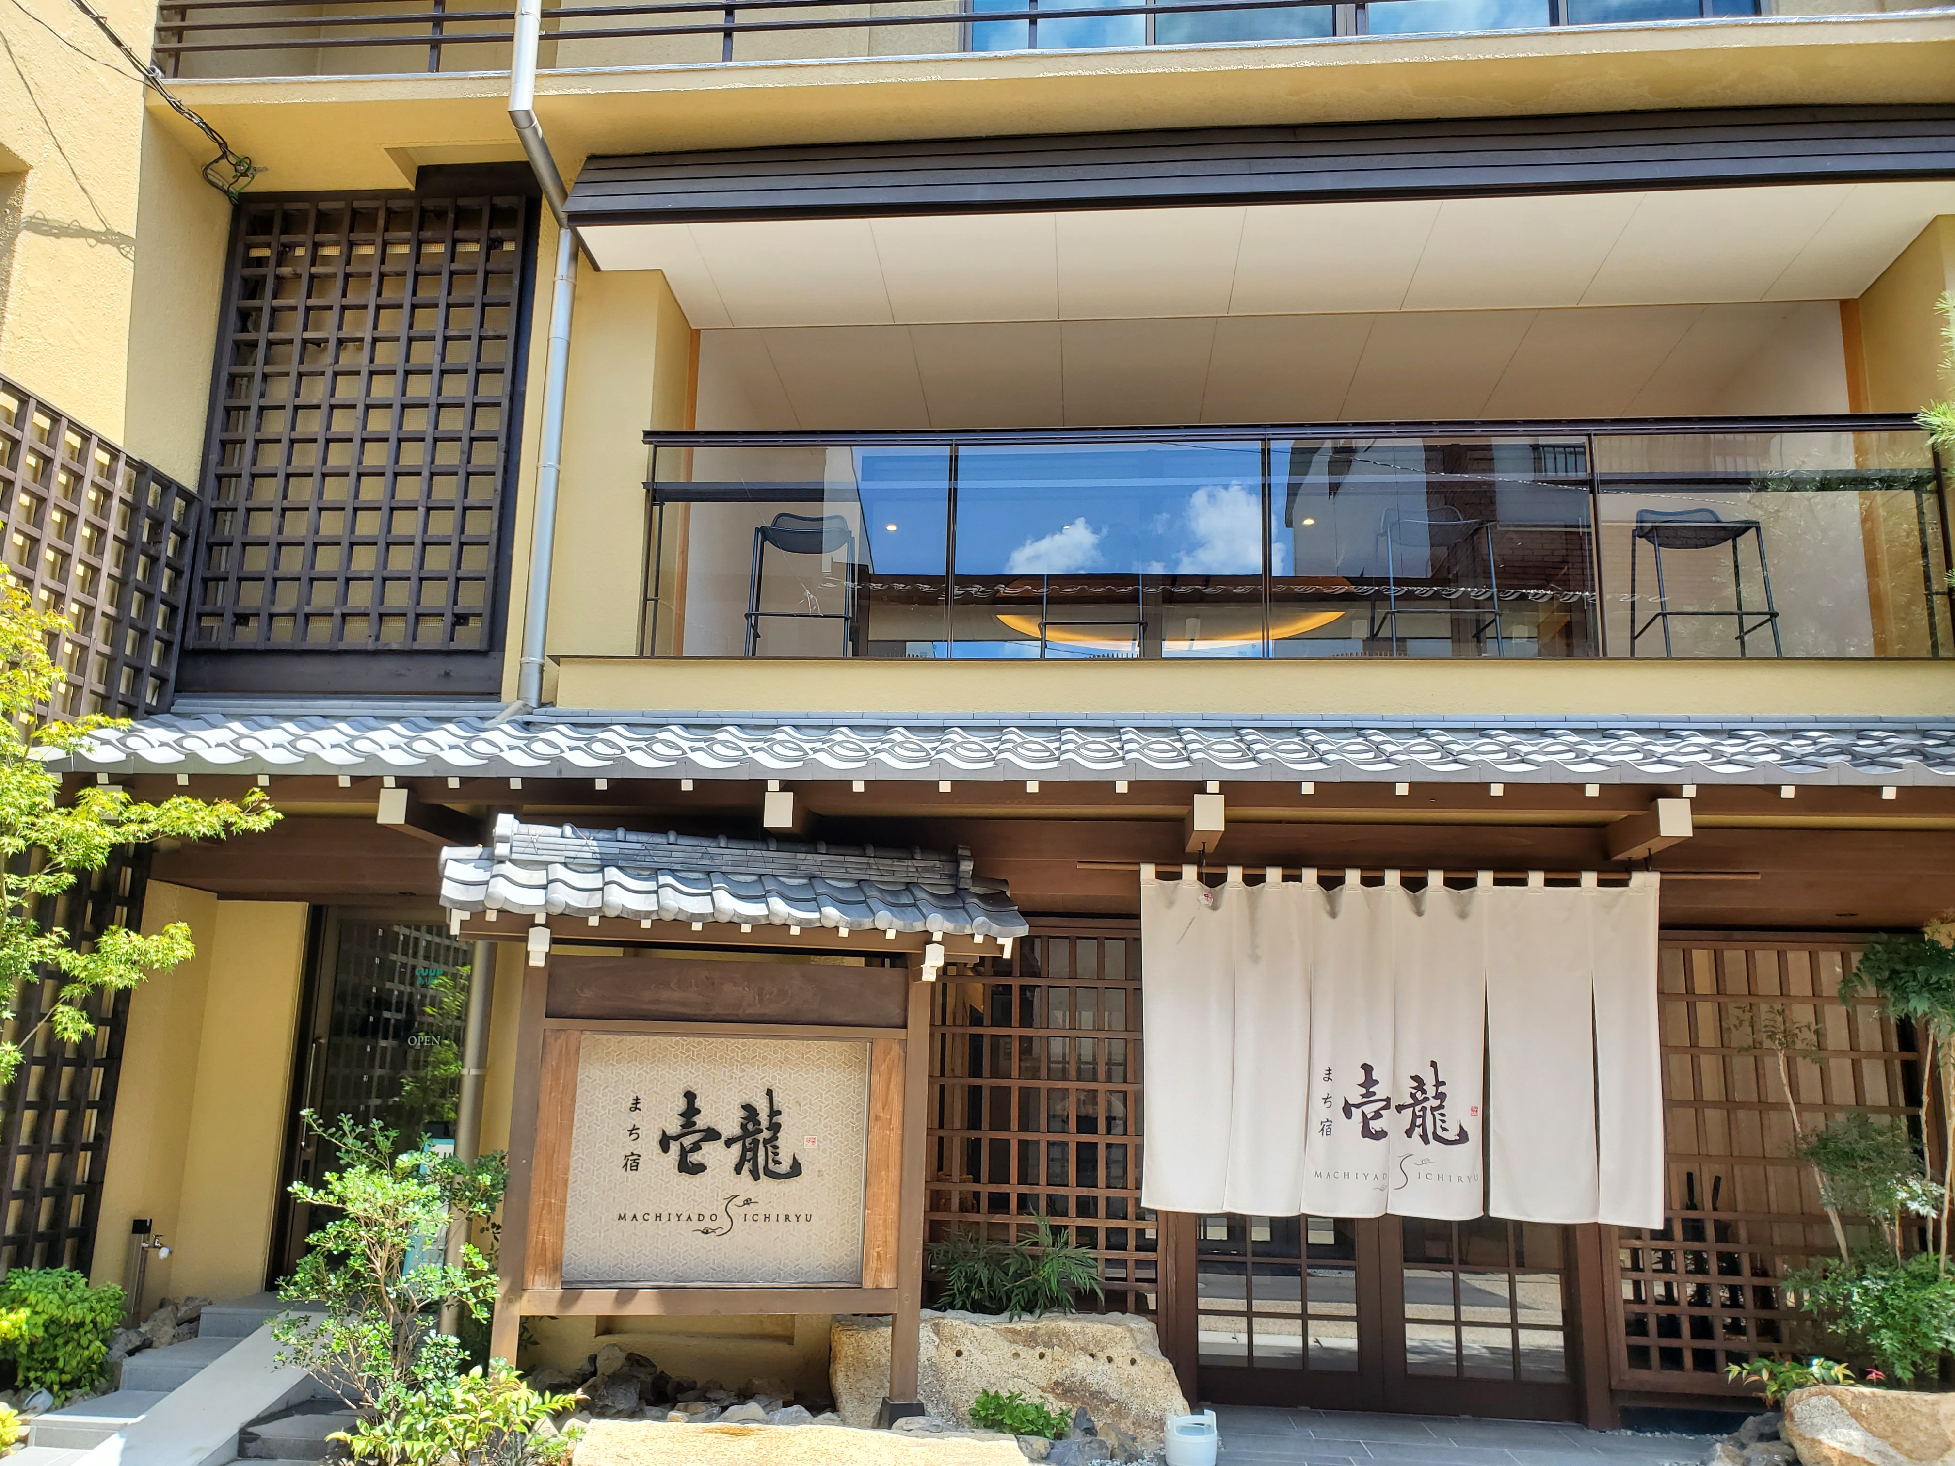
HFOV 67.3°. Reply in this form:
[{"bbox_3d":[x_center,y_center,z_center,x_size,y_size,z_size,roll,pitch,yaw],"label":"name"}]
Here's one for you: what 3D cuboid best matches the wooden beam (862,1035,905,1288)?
[{"bbox_3d":[-0.359,1.698,5.786,0.140,0.940,0.050,4,-12,-11],"label":"wooden beam"}]

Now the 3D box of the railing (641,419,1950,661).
[{"bbox_3d":[1.231,-0.820,6.268,5.466,1.043,0.080,0,-10,6],"label":"railing"}]

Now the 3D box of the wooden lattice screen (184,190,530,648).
[{"bbox_3d":[-2.919,-1.496,7.016,1.482,2.305,0.070,0,-10,6],"label":"wooden lattice screen"}]

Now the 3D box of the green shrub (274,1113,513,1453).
[{"bbox_3d":[-2.009,1.934,5.164,0.760,1.120,0.660,0,-11,6],"label":"green shrub"}]

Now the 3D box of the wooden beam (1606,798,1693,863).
[{"bbox_3d":[2.651,0.382,5.816,0.115,0.145,0.640,0,-11,6],"label":"wooden beam"}]

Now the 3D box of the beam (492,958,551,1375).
[{"bbox_3d":[-1.585,1.530,5.115,0.087,1.480,0.090,3,-10,-9],"label":"beam"}]

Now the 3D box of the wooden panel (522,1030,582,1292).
[{"bbox_3d":[-1.480,1.485,5.127,0.126,0.859,0.045,3,-10,-9],"label":"wooden panel"}]

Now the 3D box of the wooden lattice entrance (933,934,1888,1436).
[{"bbox_3d":[2.004,2.006,6.853,4.500,2.220,0.200,0,-11,6],"label":"wooden lattice entrance"}]

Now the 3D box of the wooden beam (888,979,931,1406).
[{"bbox_3d":[-0.251,1.792,5.822,0.105,1.660,0.105,4,-12,-11],"label":"wooden beam"}]

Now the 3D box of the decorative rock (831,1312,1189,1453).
[{"bbox_3d":[0.145,2.691,6.185,1.420,0.480,0.520,0,-11,6],"label":"decorative rock"}]

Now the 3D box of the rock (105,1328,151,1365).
[{"bbox_3d":[-3.084,2.227,5.332,0.145,0.115,0.120,0,-10,6],"label":"rock"}]

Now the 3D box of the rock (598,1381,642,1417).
[{"bbox_3d":[-1.271,2.368,5.222,0.140,0.120,0.120,0,-10,6],"label":"rock"}]

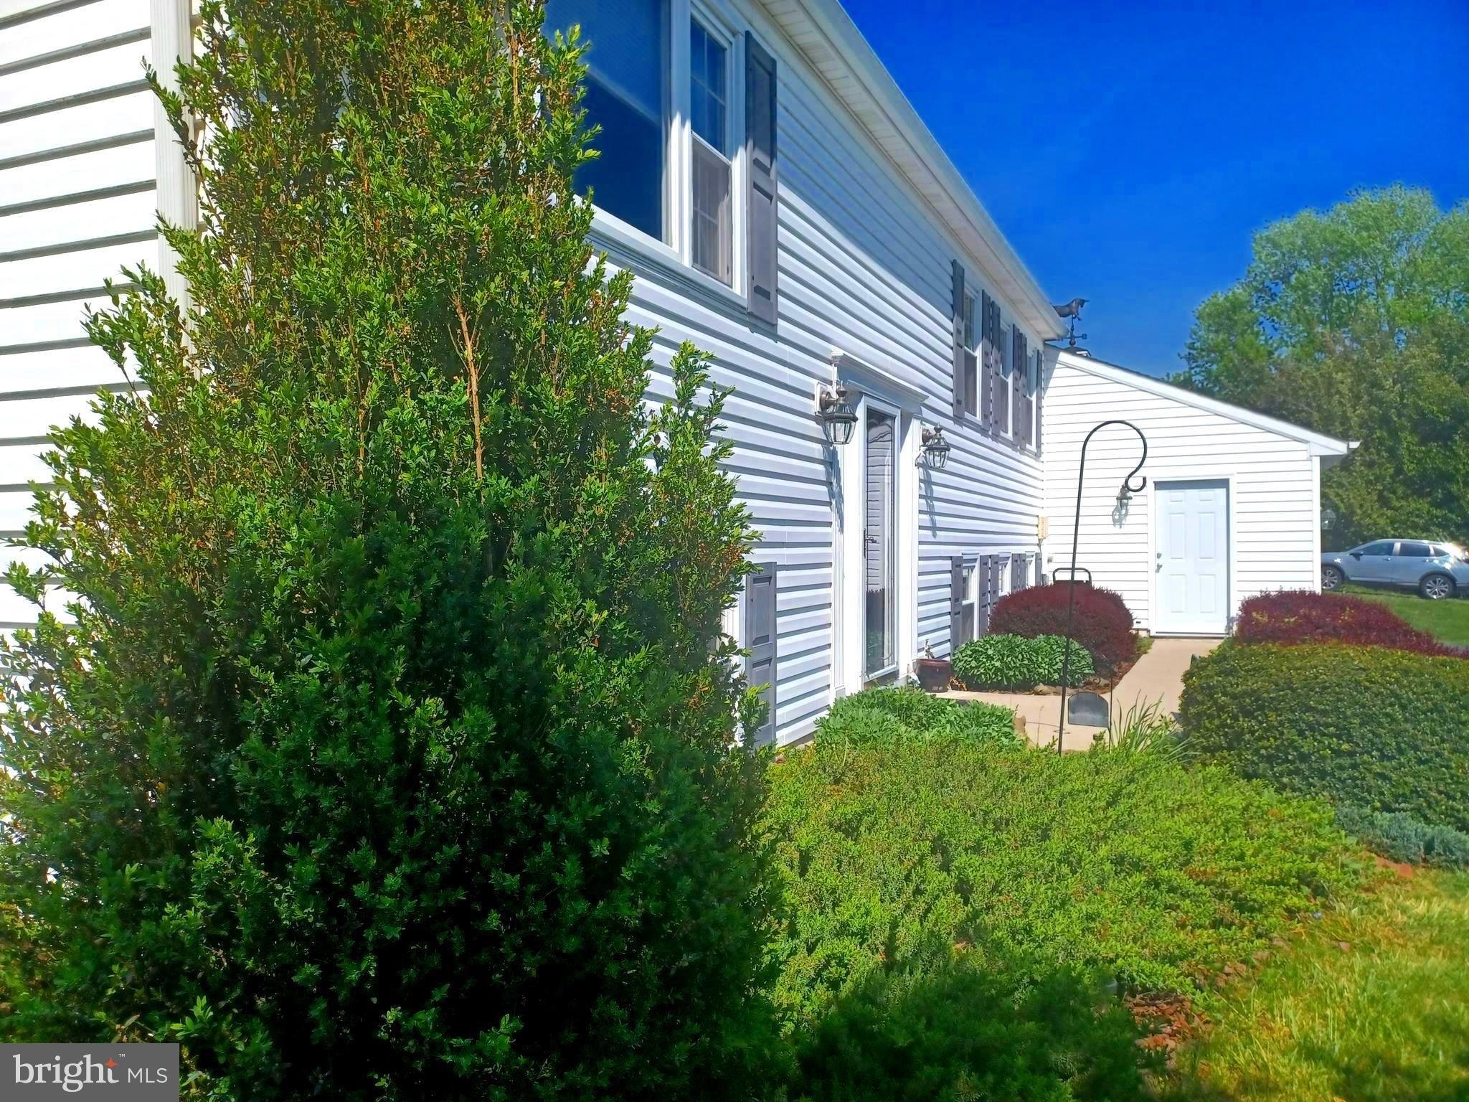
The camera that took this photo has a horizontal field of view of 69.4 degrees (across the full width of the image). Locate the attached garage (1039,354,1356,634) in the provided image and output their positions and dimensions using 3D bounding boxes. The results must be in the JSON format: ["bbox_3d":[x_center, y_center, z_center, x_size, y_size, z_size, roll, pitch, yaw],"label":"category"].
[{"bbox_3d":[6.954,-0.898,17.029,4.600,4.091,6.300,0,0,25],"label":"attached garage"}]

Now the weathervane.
[{"bbox_3d":[5.681,-3.871,17.984,0.680,0.856,0.460,0,0,20],"label":"weathervane"}]

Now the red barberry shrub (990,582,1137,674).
[{"bbox_3d":[3.387,0.763,11.007,1.414,0.819,1.464,0,0,25],"label":"red barberry shrub"}]

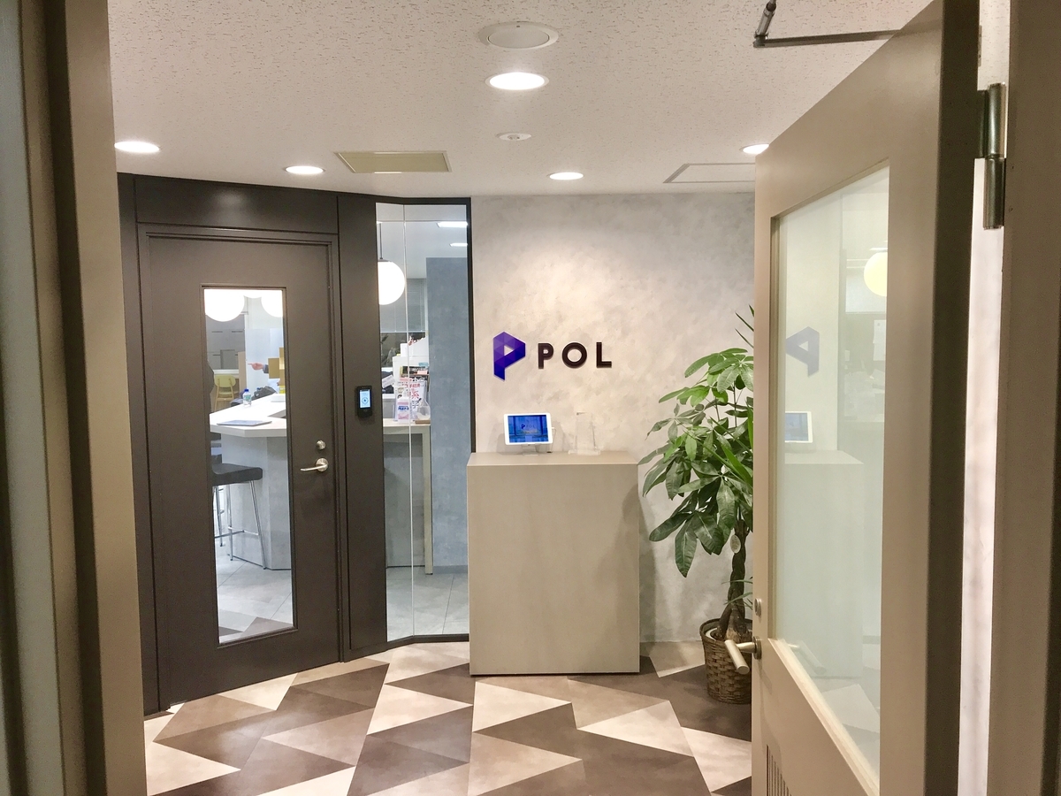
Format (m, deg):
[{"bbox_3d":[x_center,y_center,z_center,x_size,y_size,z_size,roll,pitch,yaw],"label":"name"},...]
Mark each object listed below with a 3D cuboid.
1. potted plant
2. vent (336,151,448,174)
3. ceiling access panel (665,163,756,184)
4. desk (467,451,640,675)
[{"bbox_3d":[0.946,0.483,3.996,0.880,1.770,0.840,-1,4,-1],"label":"potted plant"},{"bbox_3d":[-0.565,-0.997,3.640,0.444,0.030,0.426,-1,4,-1],"label":"vent"},{"bbox_3d":[0.901,-1.034,3.959,0.476,0.025,0.476,-1,4,-1],"label":"ceiling access panel"},{"bbox_3d":[0.112,0.828,4.399,0.828,1.044,0.464,-1,4,-1],"label":"desk"}]

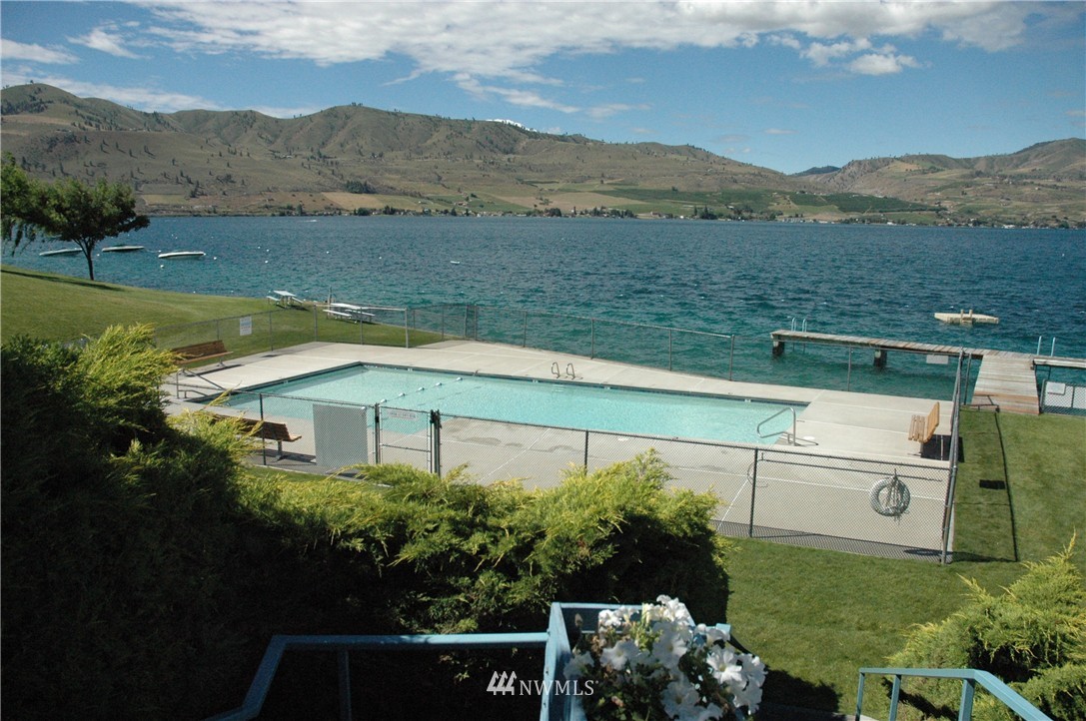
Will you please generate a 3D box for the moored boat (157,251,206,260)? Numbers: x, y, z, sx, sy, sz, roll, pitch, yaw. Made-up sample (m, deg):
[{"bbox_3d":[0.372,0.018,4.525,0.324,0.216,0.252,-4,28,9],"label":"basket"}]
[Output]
[{"bbox_3d":[-49.250,-14.436,111.000,6.100,1.150,2.200,-4,11,-26],"label":"moored boat"}]

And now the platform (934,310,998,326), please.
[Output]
[{"bbox_3d":[25.992,-2.708,50.000,2.900,0.800,2.300,2,10,5],"label":"platform"}]

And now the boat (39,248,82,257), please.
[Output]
[{"bbox_3d":[-69.991,-15.723,118.000,5.600,1.100,2.100,-9,14,-42],"label":"boat"}]

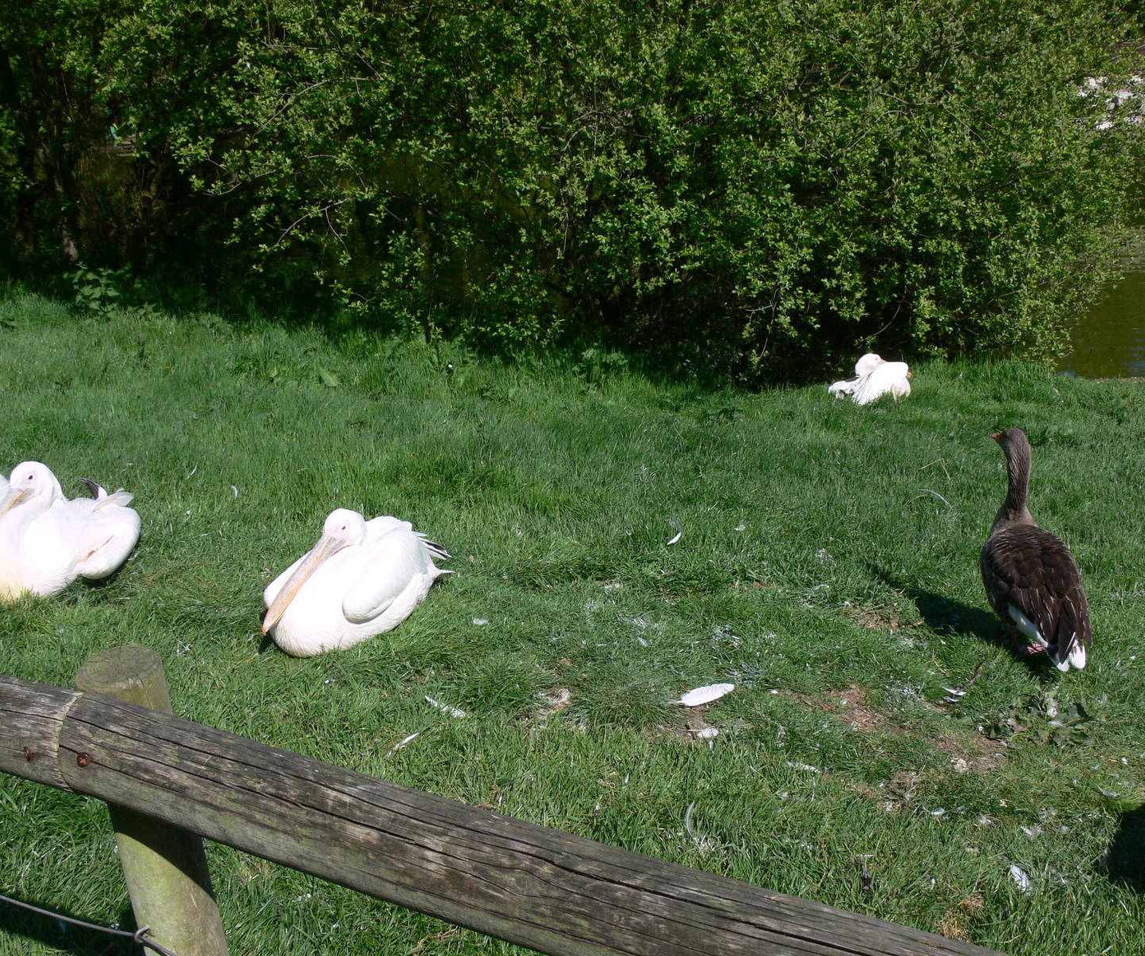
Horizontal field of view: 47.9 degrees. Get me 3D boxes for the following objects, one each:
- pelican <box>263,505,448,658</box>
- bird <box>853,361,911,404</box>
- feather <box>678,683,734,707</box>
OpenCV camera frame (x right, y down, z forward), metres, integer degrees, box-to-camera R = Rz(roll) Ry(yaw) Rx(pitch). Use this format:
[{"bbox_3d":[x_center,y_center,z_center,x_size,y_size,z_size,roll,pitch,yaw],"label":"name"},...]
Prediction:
[{"bbox_3d":[-0.660,0.320,4.000,0.650,0.380,0.380,-18,25,-40],"label":"pelican"},{"bbox_3d":[1.809,-0.584,7.700,0.570,0.320,0.370,-11,21,-25],"label":"bird"},{"bbox_3d":[0.370,0.596,3.550,0.170,0.025,0.050,-12,22,-28],"label":"feather"}]

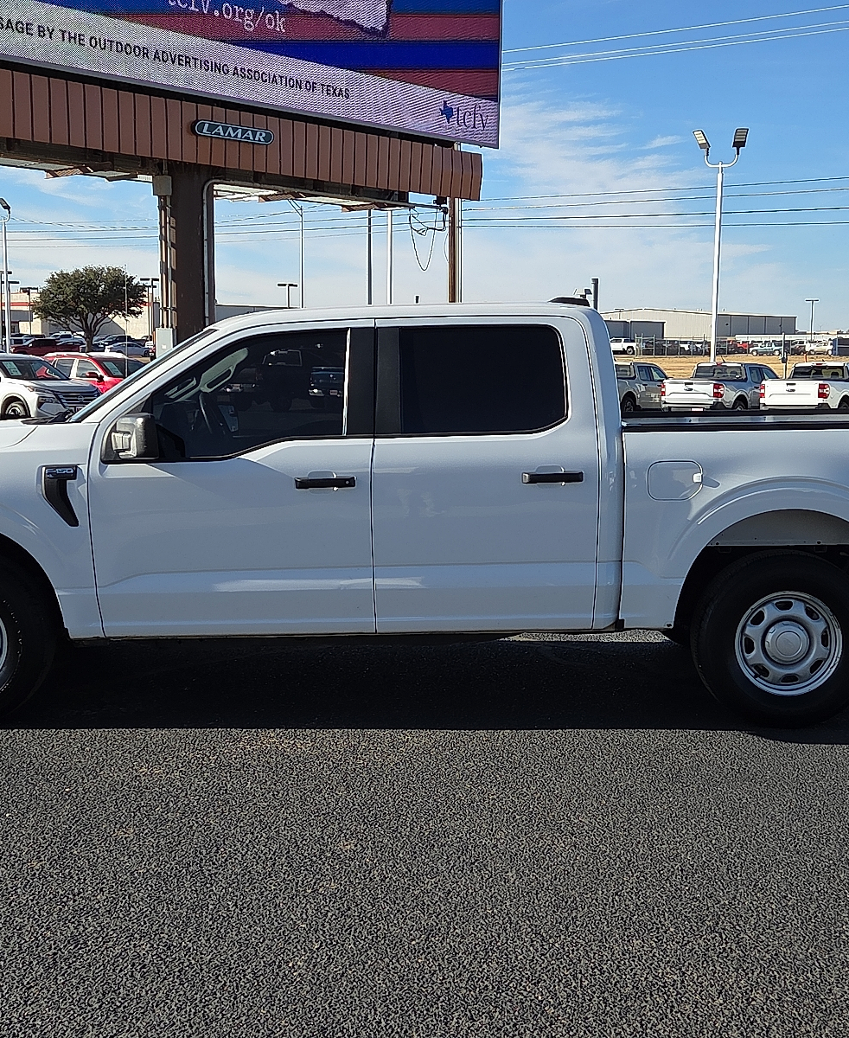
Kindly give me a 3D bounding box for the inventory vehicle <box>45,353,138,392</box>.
[{"bbox_3d":[-6.806,-2.744,30.300,4.620,1.690,1.860,6,9,39],"label":"inventory vehicle"}]

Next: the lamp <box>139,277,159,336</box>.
[{"bbox_3d":[-30.051,-22.056,153.461,1.950,8.790,0.500,0,7,0],"label":"lamp"}]

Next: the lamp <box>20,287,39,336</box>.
[{"bbox_3d":[-42.380,-21.324,150.512,2.050,7.150,0.500,-2,7,-14],"label":"lamp"}]

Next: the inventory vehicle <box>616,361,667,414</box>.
[{"bbox_3d":[6.075,-3.828,41.644,1.860,1.745,5.070,6,9,38],"label":"inventory vehicle"}]

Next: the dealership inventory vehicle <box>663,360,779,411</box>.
[{"bbox_3d":[8.685,-3.583,39.054,1.860,1.745,5.070,6,9,40],"label":"dealership inventory vehicle"}]

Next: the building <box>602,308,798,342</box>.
[{"bbox_3d":[53.796,-36.739,275.526,26.000,8.700,38.000,6,9,38],"label":"building"}]

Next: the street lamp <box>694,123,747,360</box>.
[{"bbox_3d":[8.609,-7.236,41.322,1.650,8.540,0.800,2,8,17],"label":"street lamp"}]

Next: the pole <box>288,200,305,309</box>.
[{"bbox_3d":[-9.445,-16.892,100.655,0.400,12.130,2.800,4,9,32],"label":"pole"}]

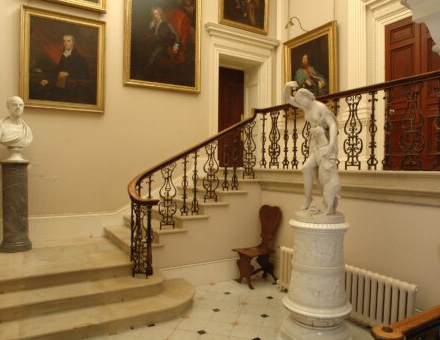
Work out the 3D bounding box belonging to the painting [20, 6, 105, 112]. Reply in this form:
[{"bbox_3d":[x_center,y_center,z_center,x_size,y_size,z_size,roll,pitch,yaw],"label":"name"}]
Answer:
[{"bbox_3d":[-2.350,-1.640,4.740,1.145,1.430,0.080,0,1,-28],"label":"painting"}]

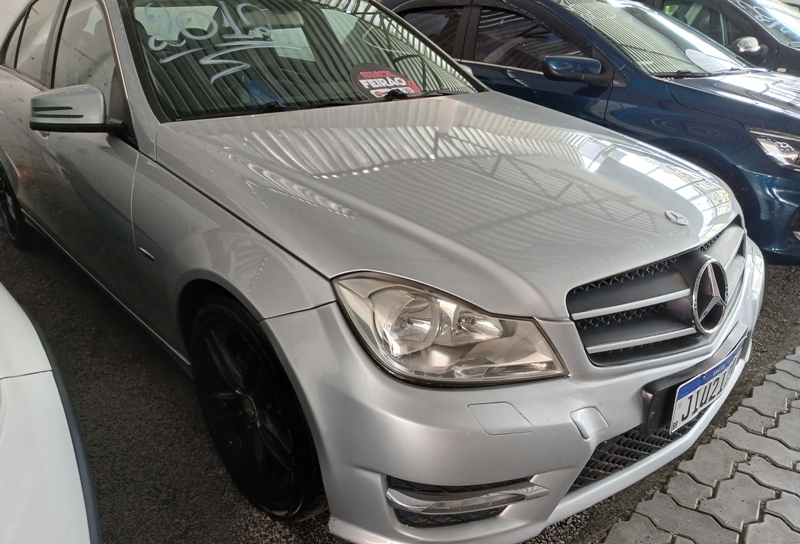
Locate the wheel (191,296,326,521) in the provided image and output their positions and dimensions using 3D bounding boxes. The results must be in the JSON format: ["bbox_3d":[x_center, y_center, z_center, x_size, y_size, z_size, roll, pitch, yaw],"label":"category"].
[{"bbox_3d":[-0.337,0.327,1.636,0.230,0.630,0.635,-18,28,-38],"label":"wheel"}]

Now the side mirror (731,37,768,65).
[{"bbox_3d":[2.733,-1.732,4.700,0.250,0.190,0.160,-18,28,-38],"label":"side mirror"}]

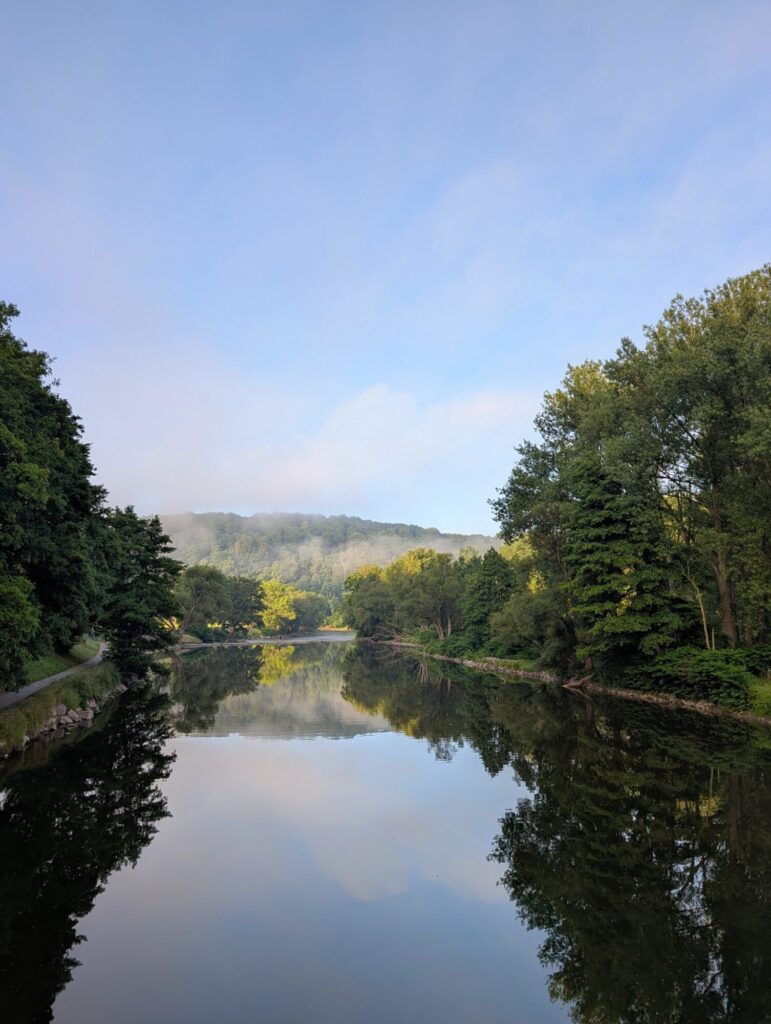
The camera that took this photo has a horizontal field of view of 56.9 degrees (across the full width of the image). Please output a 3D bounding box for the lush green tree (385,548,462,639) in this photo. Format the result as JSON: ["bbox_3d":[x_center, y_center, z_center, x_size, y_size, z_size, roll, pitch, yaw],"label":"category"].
[{"bbox_3d":[5.940,13.050,111.100,12.190,14.580,10.970,1,-9,0],"label":"lush green tree"}]

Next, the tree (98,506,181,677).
[{"bbox_3d":[-19.490,6.310,56.100,6.760,13.240,6.760,1,-9,0],"label":"tree"}]

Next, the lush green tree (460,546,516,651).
[{"bbox_3d":[14.750,12.930,102.850,8.200,15.250,8.200,1,-9,0],"label":"lush green tree"}]

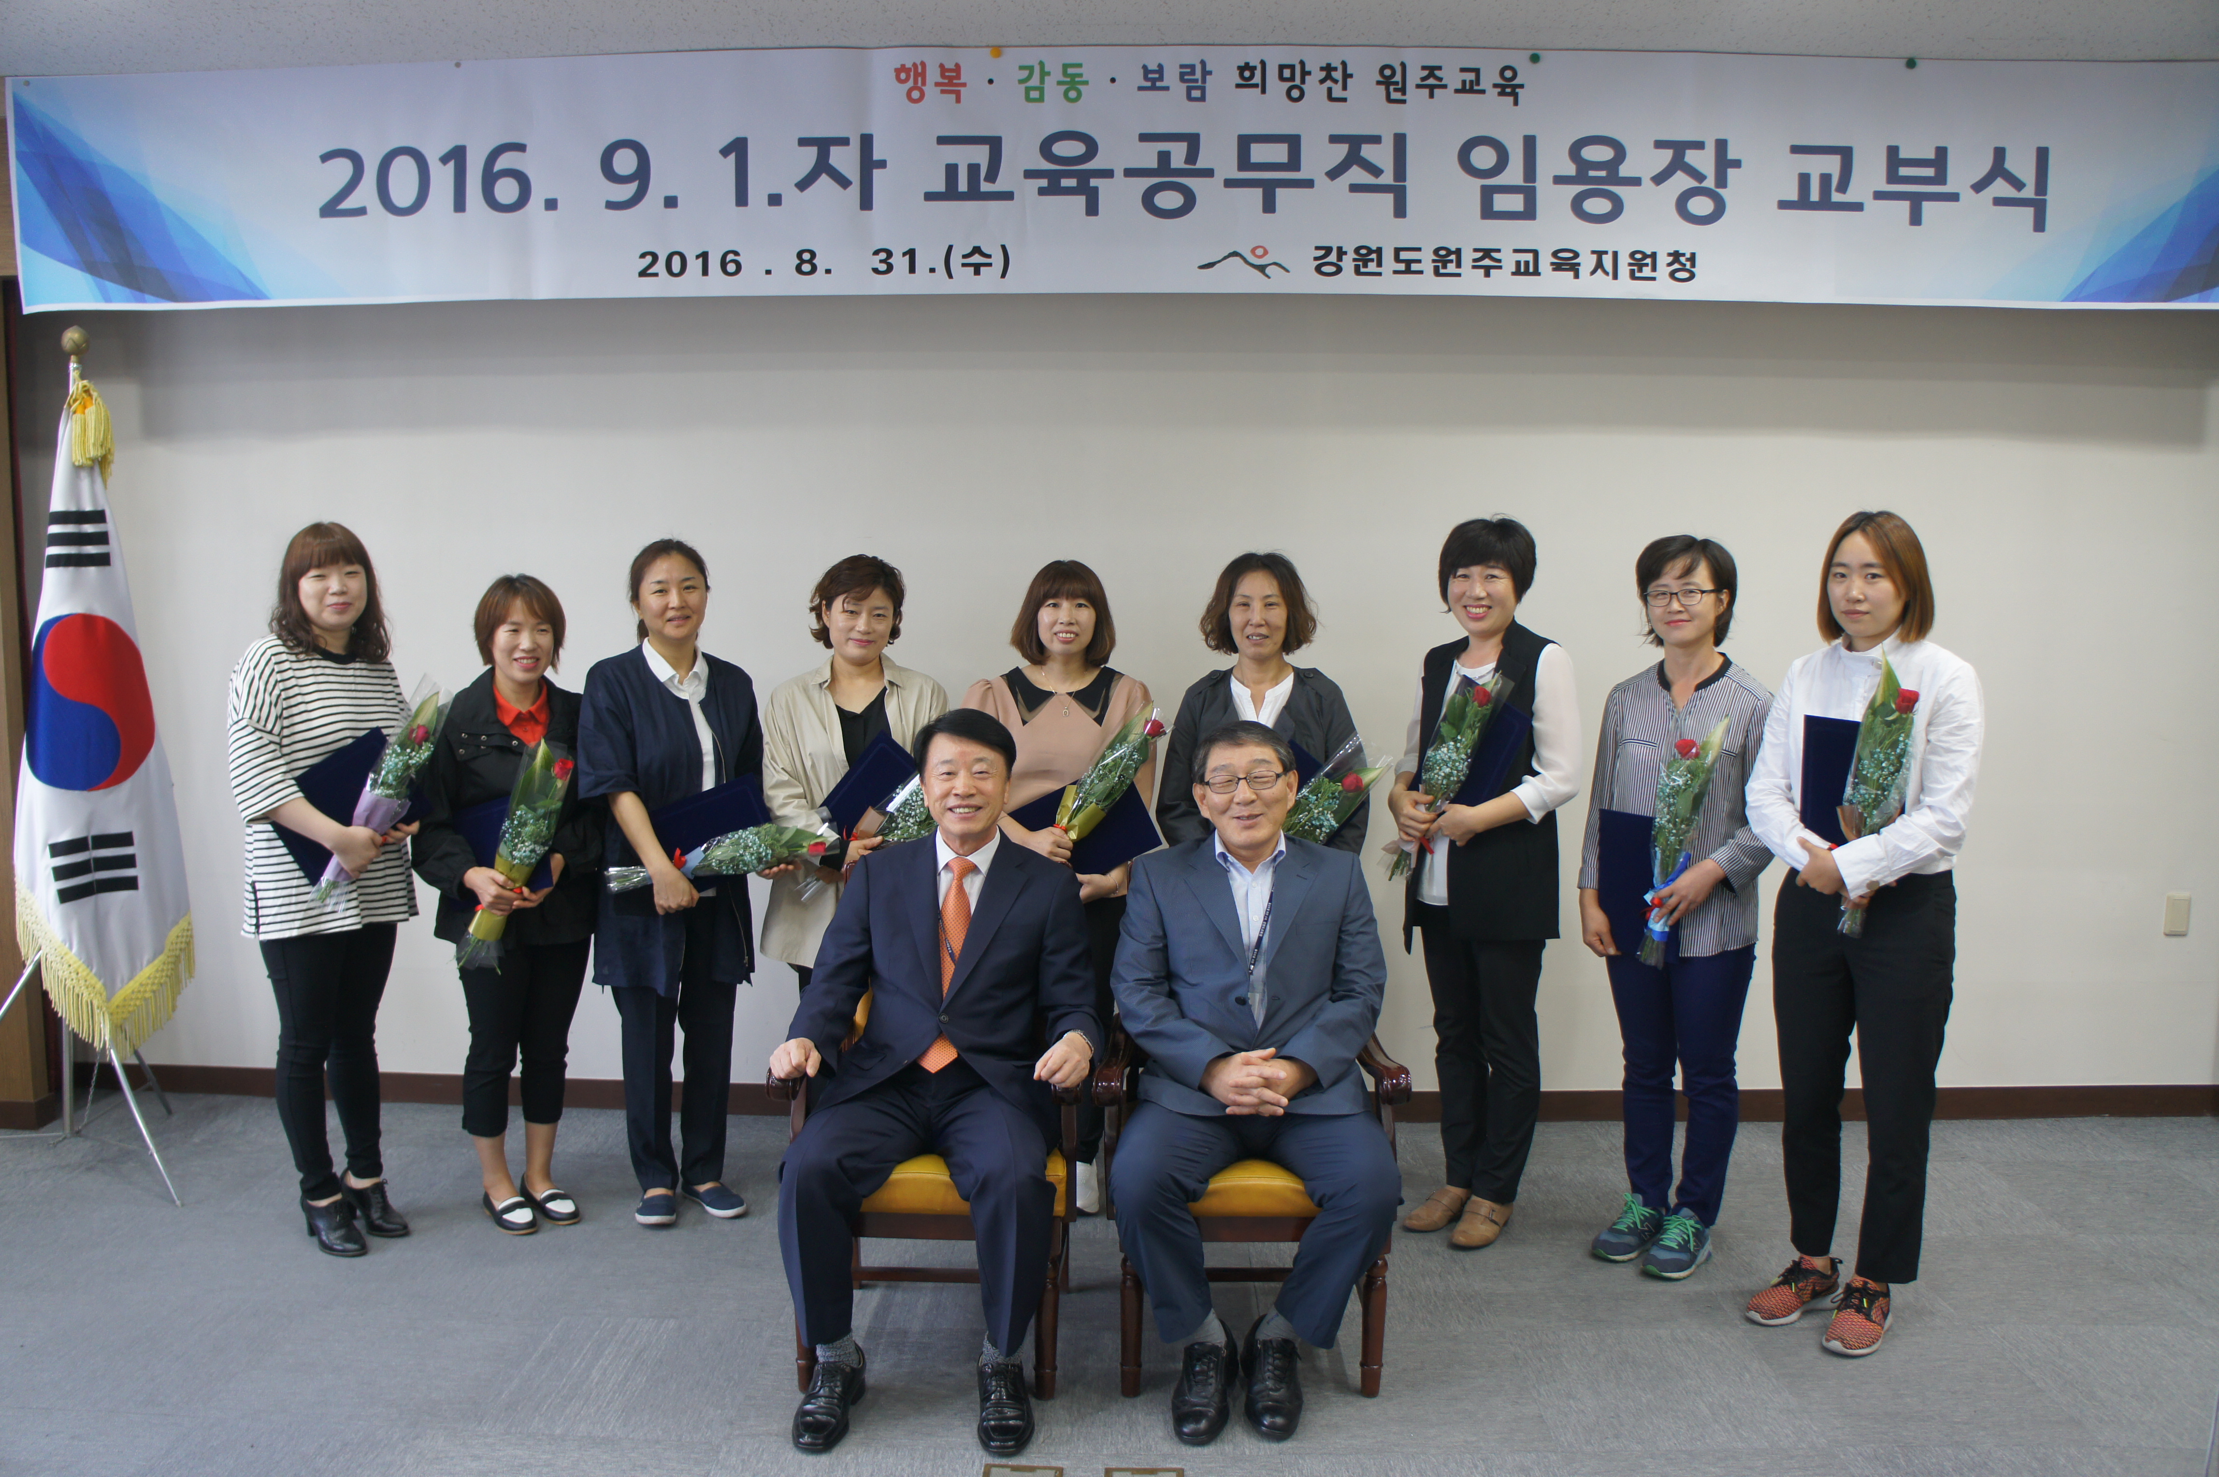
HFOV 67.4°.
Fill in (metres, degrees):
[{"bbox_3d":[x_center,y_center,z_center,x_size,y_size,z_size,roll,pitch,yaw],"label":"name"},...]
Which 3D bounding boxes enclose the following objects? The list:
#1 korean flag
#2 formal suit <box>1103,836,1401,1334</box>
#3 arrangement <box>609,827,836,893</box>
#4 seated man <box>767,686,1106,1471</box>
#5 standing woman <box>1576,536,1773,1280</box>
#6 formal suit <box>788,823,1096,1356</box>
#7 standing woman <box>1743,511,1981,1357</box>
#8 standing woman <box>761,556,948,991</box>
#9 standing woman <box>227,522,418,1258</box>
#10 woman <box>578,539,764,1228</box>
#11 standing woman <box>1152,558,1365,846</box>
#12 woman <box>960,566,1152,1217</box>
[{"bbox_3d":[-2.408,-0.053,3.987,0.440,1.650,0.230,-1,6,-17],"label":"korean flag"},{"bbox_3d":[0.279,0.654,3.203,0.540,0.950,0.570,1,6,3],"label":"formal suit"},{"bbox_3d":[-0.891,0.283,3.814,0.514,0.120,0.100,-6,-3,-20],"label":"arrangement"},{"bbox_3d":[-0.317,0.595,3.150,0.590,1.290,0.660,0,6,-2],"label":"seated man"},{"bbox_3d":[1.235,0.362,3.696,0.430,1.605,0.360,3,6,31],"label":"standing woman"},{"bbox_3d":[-0.318,0.651,3.196,0.580,0.950,0.580,0,6,-1],"label":"formal suit"},{"bbox_3d":[1.530,0.366,3.385,0.440,1.650,0.370,3,6,35],"label":"standing woman"},{"bbox_3d":[-0.600,0.344,3.985,0.470,1.590,0.350,-1,5,-11],"label":"standing woman"},{"bbox_3d":[-1.779,0.338,3.780,0.450,1.660,0.350,-3,6,-29],"label":"standing woman"},{"bbox_3d":[-1.040,0.333,3.994,0.440,1.610,0.360,-3,6,-29],"label":"woman"},{"bbox_3d":[0.357,0.369,3.917,0.500,1.600,0.350,1,6,5],"label":"standing woman"},{"bbox_3d":[-0.120,0.362,4.058,0.460,1.580,0.330,0,6,-1],"label":"woman"}]

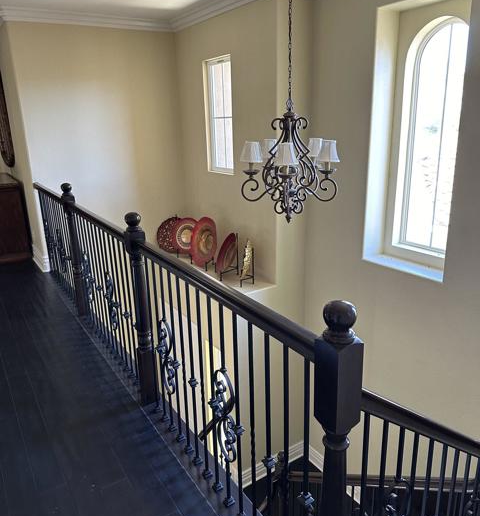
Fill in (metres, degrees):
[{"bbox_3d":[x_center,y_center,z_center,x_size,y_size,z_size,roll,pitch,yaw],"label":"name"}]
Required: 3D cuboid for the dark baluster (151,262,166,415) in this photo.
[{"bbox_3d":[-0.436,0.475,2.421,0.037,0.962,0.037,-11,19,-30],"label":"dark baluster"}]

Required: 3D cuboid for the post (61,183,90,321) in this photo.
[{"bbox_3d":[-1.504,-0.066,4.069,0.100,1.224,0.100,-11,19,-30],"label":"post"}]

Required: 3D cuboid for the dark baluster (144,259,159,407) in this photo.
[{"bbox_3d":[-0.490,0.452,2.505,0.037,0.962,0.037,-11,19,-30],"label":"dark baluster"}]

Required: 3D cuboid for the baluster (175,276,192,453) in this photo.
[{"bbox_3d":[-0.278,0.558,2.211,0.038,0.974,0.038,-11,19,-30],"label":"baluster"}]

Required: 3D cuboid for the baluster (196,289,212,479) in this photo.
[{"bbox_3d":[-0.166,0.588,2.006,0.037,0.962,0.037,-11,19,-30],"label":"baluster"}]

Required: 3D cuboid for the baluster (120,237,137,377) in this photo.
[{"bbox_3d":[-0.737,0.349,2.884,0.037,0.962,0.037,-11,19,-30],"label":"baluster"}]

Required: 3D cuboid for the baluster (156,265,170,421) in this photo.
[{"bbox_3d":[-0.388,0.511,2.381,0.040,0.974,0.040,-11,19,-30],"label":"baluster"}]

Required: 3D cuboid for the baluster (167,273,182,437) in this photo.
[{"bbox_3d":[-0.333,0.535,2.296,0.038,0.974,0.038,-11,19,-30],"label":"baluster"}]

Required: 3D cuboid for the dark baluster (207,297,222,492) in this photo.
[{"bbox_3d":[-0.114,0.628,1.957,0.038,0.974,0.038,-11,19,-30],"label":"dark baluster"}]

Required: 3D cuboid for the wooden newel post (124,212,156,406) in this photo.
[{"bbox_3d":[-0.564,0.317,2.583,0.091,1.182,0.091,-11,19,-30],"label":"wooden newel post"}]

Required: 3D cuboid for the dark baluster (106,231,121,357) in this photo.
[{"bbox_3d":[-0.896,0.282,3.130,0.037,0.962,0.037,-11,19,-30],"label":"dark baluster"}]

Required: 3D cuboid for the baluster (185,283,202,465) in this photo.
[{"bbox_3d":[-0.224,0.581,2.127,0.038,0.974,0.038,-11,19,-30],"label":"baluster"}]

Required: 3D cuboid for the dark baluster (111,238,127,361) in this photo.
[{"bbox_3d":[-0.820,0.329,3.048,0.038,0.974,0.038,-11,19,-30],"label":"dark baluster"}]

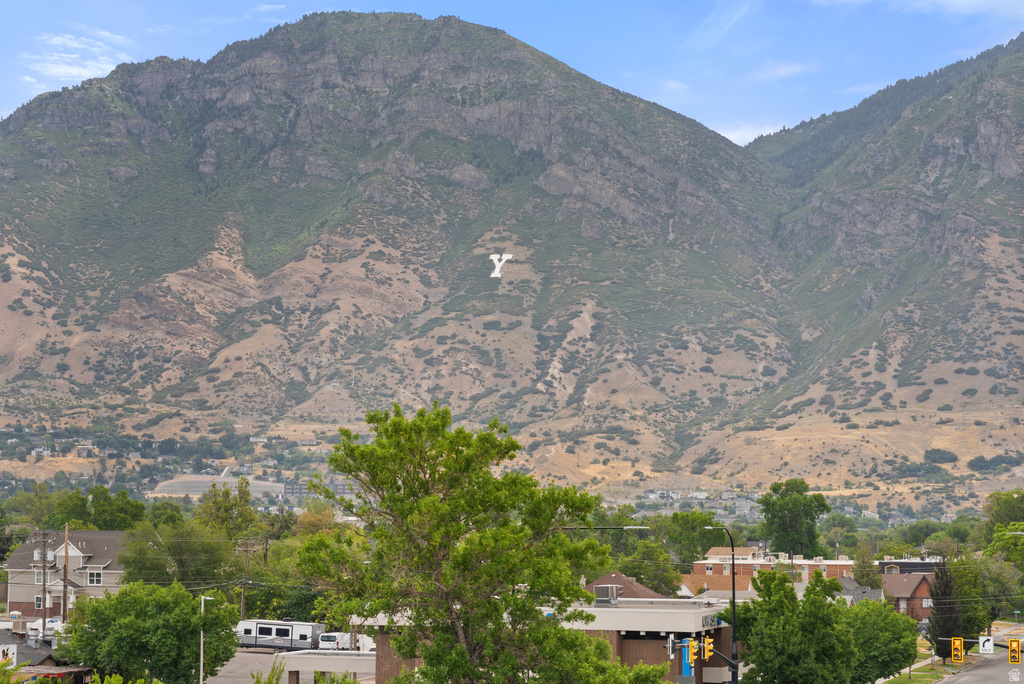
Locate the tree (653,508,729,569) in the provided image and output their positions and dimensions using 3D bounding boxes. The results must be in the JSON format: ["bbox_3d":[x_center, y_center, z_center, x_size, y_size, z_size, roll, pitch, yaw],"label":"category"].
[{"bbox_3d":[34.376,39.515,383.002,14.000,14.770,14.000,0,-5,0],"label":"tree"}]

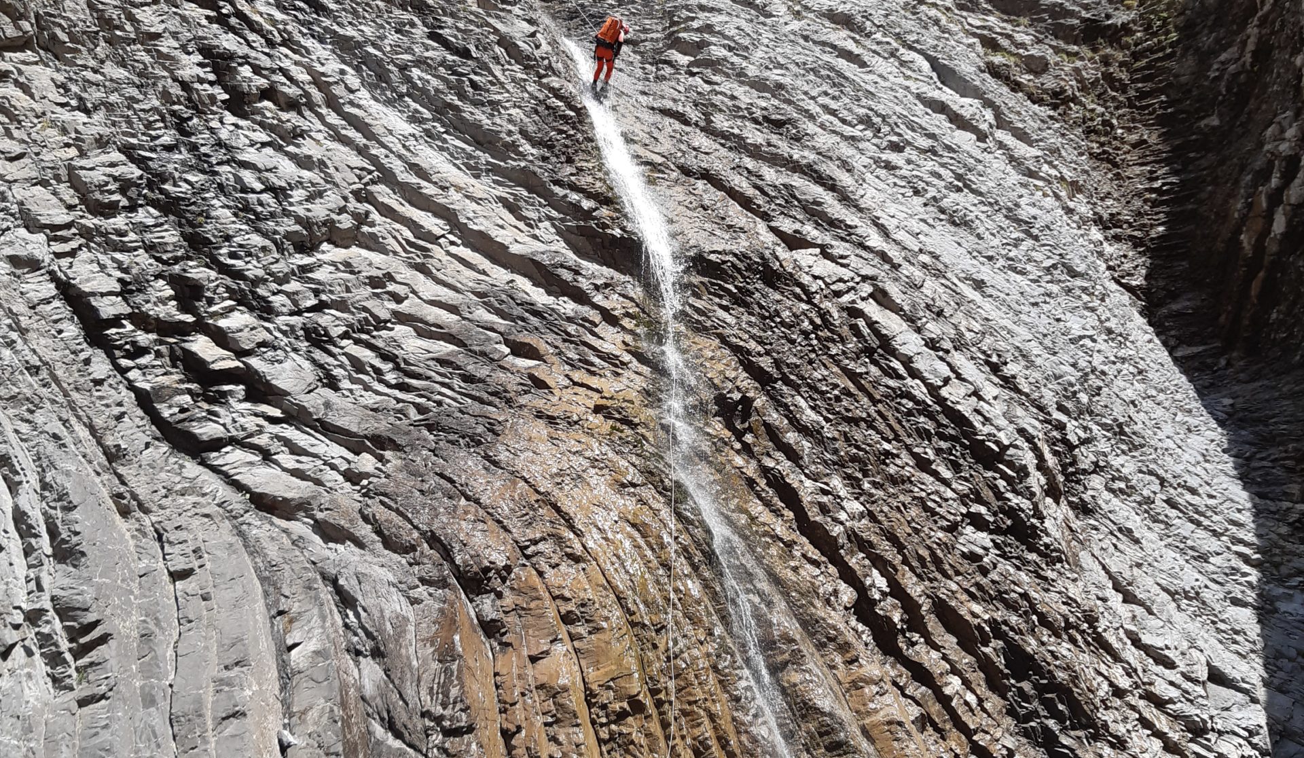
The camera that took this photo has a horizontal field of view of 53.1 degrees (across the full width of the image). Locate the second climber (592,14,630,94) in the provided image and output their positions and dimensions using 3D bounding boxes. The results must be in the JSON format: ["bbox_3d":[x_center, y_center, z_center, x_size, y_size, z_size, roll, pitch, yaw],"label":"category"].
[{"bbox_3d":[-0.819,-6.632,26.676,0.680,1.680,0.650,7,-14,-6],"label":"second climber"}]

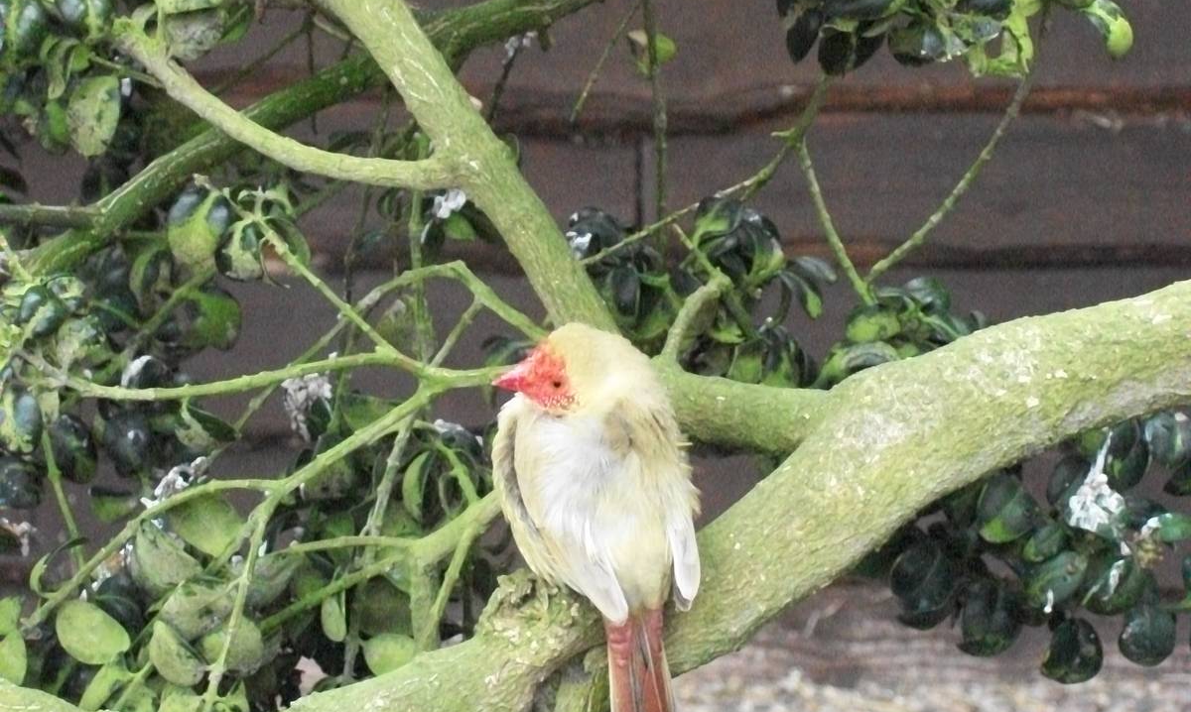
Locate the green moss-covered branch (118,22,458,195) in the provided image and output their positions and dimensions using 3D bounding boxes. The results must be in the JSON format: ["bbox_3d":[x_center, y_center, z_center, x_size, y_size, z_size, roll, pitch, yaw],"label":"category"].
[{"bbox_3d":[-0.082,-0.062,1.130,0.093,0.019,0.026,26,0,0],"label":"green moss-covered branch"}]

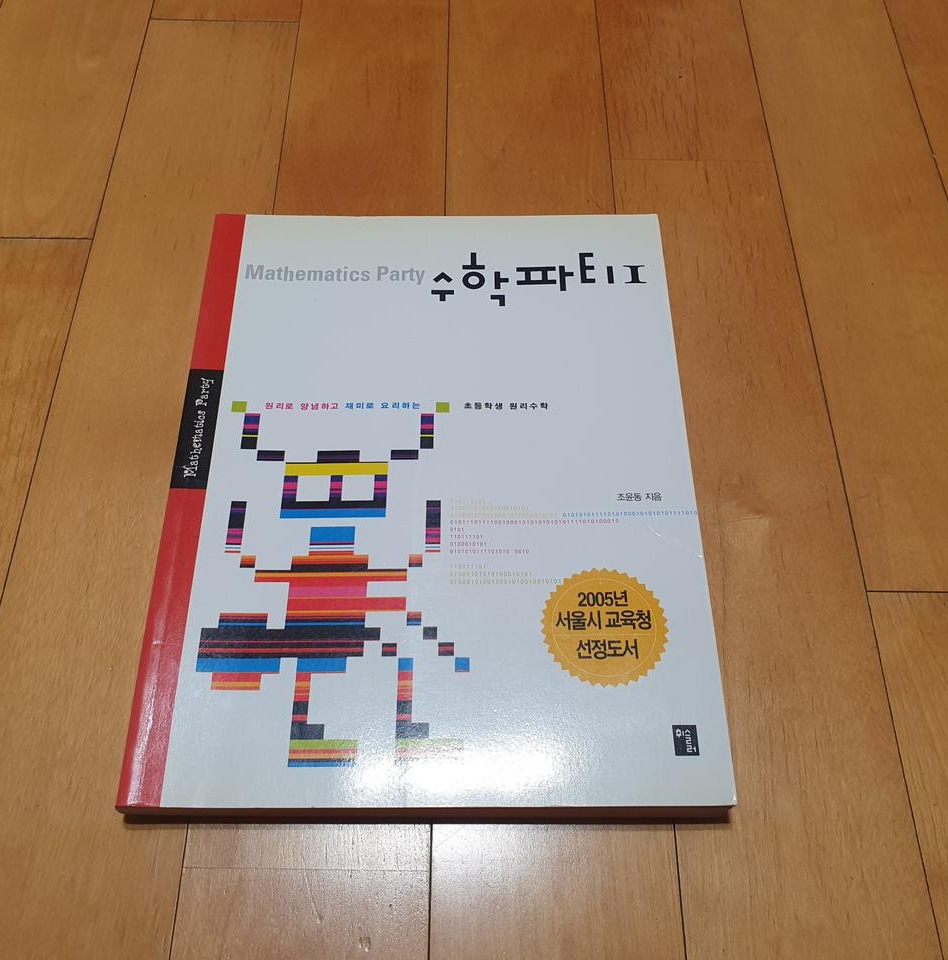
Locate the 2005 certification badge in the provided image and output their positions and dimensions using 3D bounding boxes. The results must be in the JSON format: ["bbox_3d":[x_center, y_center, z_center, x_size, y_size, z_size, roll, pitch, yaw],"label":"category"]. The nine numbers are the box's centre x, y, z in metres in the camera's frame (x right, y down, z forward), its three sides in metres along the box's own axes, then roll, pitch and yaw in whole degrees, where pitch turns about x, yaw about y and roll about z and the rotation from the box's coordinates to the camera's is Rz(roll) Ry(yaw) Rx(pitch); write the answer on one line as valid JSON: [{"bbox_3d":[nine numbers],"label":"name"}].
[{"bbox_3d":[0.043,0.049,0.317,0.041,0.003,0.041,0,61,-1],"label":"2005 certification badge"}]

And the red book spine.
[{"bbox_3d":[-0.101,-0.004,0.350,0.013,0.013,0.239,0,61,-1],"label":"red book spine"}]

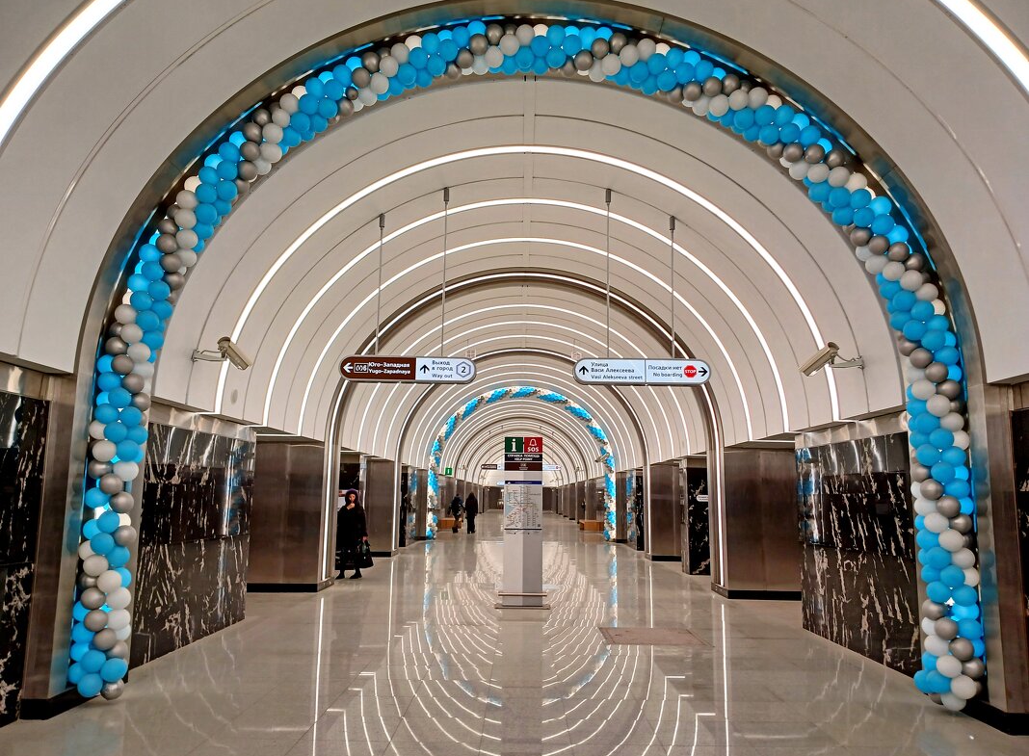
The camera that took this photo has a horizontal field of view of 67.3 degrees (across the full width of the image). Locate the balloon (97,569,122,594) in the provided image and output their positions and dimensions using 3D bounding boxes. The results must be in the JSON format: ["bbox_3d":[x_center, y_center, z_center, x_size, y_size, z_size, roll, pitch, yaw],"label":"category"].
[{"bbox_3d":[-3.183,1.606,6.076,0.176,0.179,0.185,1,-9,1],"label":"balloon"}]

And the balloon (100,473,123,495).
[{"bbox_3d":[-3.243,0.857,6.225,0.175,0.178,0.175,1,-9,0],"label":"balloon"}]

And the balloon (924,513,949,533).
[{"bbox_3d":[3.339,1.150,6.109,0.178,0.178,0.178,0,-9,0],"label":"balloon"}]

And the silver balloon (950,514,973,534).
[{"bbox_3d":[3.576,1.172,6.187,0.170,0.166,0.175,1,-9,1],"label":"silver balloon"}]

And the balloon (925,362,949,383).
[{"bbox_3d":[3.445,-0.045,6.302,0.165,0.165,0.173,1,-9,0],"label":"balloon"}]

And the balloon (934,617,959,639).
[{"bbox_3d":[3.315,1.927,5.947,0.173,0.173,0.173,1,-9,0],"label":"balloon"}]

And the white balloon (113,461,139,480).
[{"bbox_3d":[-3.174,0.759,6.310,0.177,0.173,0.182,1,-9,0],"label":"white balloon"}]

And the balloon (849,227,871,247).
[{"bbox_3d":[2.896,-1.178,6.470,0.170,0.170,0.170,0,-9,0],"label":"balloon"}]

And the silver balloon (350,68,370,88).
[{"bbox_3d":[-1.345,-2.627,6.764,0.175,0.178,0.175,1,-9,0],"label":"silver balloon"}]

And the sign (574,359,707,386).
[{"bbox_3d":[1.541,-0.068,9.348,1.629,0.295,0.140,1,-9,1],"label":"sign"}]

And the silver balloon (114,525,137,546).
[{"bbox_3d":[-3.061,1.238,6.093,0.173,0.173,0.173,1,-9,0],"label":"silver balloon"}]

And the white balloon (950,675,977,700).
[{"bbox_3d":[3.436,2.365,5.906,0.179,0.178,0.185,1,-9,1],"label":"white balloon"}]

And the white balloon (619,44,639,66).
[{"bbox_3d":[0.995,-2.784,6.677,0.178,0.178,0.178,0,-9,0],"label":"white balloon"}]

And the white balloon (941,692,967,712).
[{"bbox_3d":[3.409,2.499,6.001,0.178,0.173,0.183,1,-9,1],"label":"white balloon"}]

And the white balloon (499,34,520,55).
[{"bbox_3d":[-0.039,-2.901,6.737,0.170,0.170,0.179,1,-9,0],"label":"white balloon"}]

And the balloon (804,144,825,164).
[{"bbox_3d":[2.586,-1.929,6.656,0.177,0.173,0.182,1,-9,0],"label":"balloon"}]

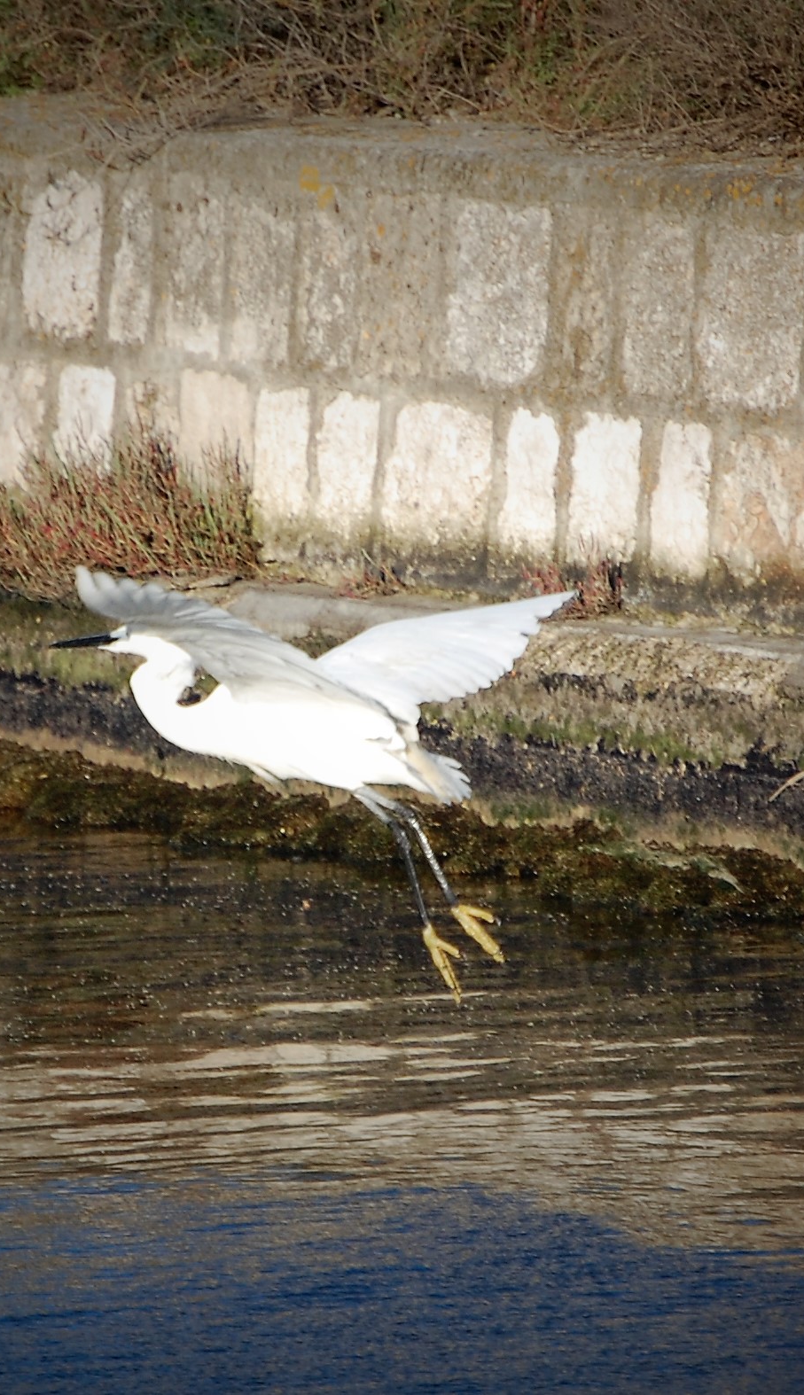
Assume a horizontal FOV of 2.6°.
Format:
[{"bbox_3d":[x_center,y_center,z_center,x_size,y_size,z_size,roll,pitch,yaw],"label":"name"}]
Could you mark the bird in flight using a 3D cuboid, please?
[{"bbox_3d":[-0.139,0.060,17.400,0.510,0.465,0.830,1,7,33],"label":"bird in flight"}]

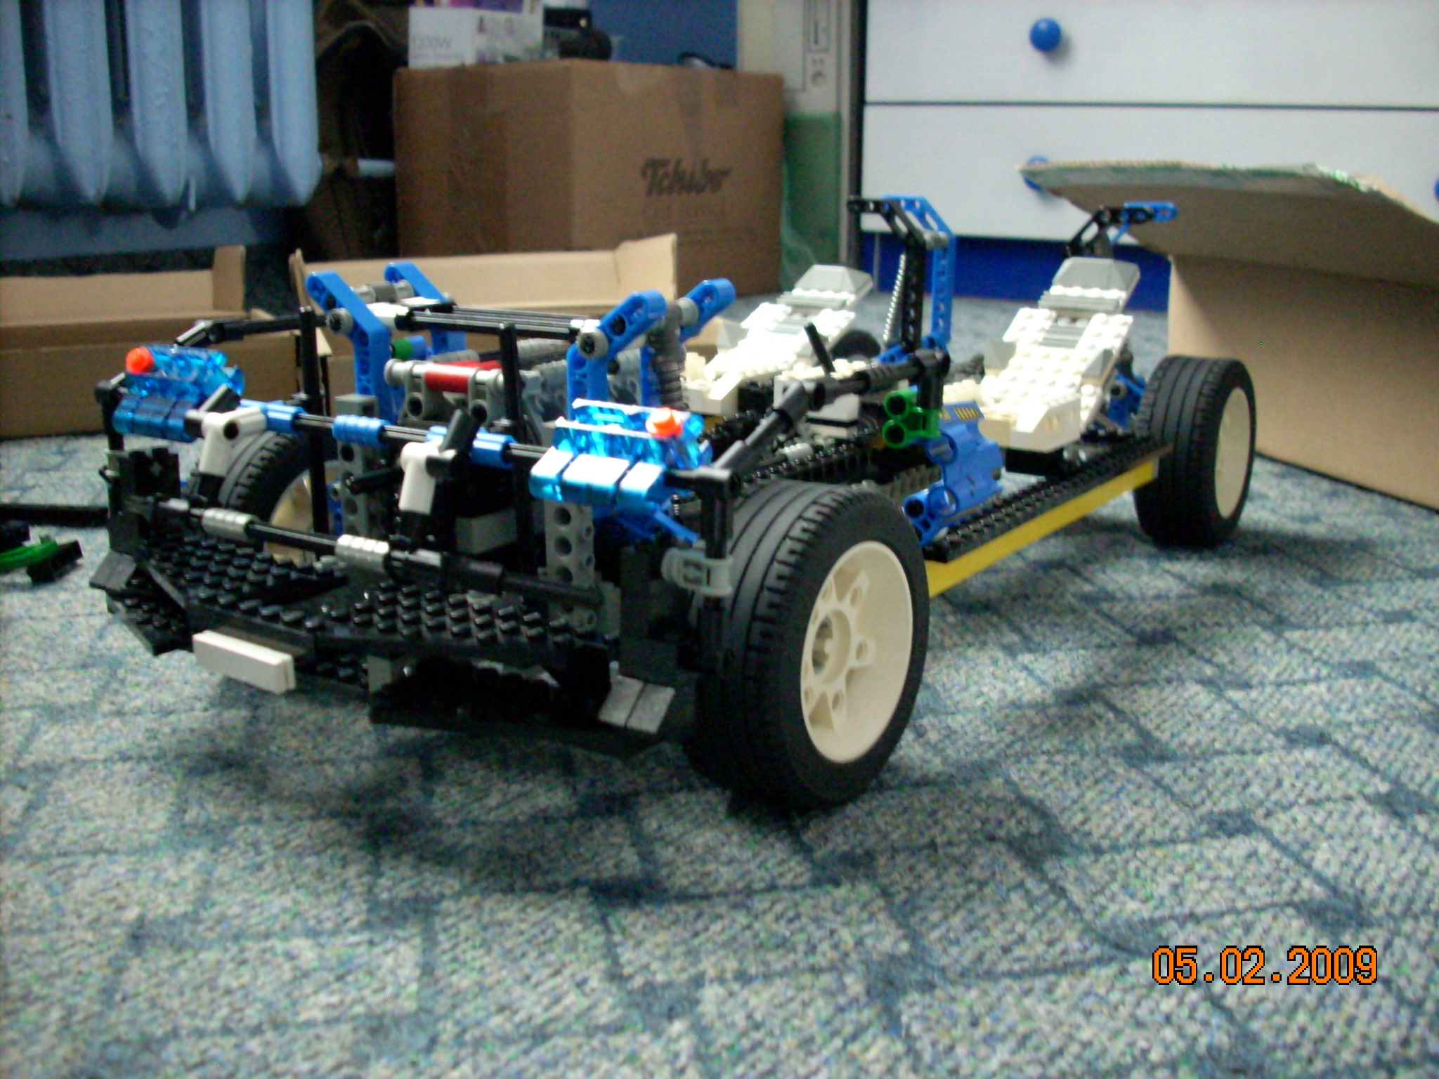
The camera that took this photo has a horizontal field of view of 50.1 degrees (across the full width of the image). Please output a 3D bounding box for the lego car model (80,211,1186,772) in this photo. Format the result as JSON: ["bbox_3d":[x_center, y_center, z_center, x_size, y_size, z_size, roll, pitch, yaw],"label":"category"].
[{"bbox_3d":[0.023,-0.045,0.552,0.218,0.146,0.499,9,16,32],"label":"lego car model"}]

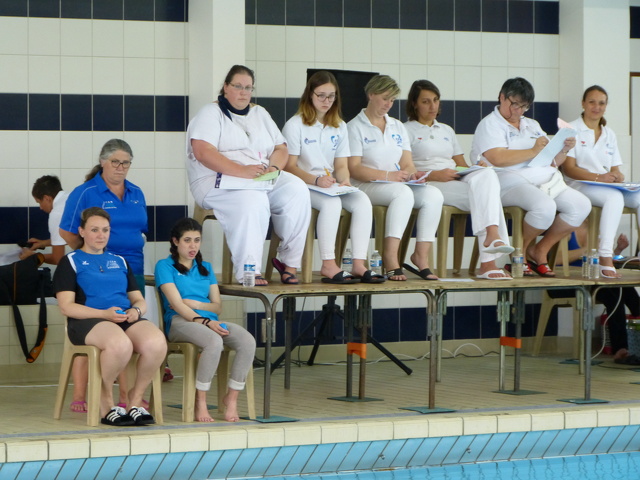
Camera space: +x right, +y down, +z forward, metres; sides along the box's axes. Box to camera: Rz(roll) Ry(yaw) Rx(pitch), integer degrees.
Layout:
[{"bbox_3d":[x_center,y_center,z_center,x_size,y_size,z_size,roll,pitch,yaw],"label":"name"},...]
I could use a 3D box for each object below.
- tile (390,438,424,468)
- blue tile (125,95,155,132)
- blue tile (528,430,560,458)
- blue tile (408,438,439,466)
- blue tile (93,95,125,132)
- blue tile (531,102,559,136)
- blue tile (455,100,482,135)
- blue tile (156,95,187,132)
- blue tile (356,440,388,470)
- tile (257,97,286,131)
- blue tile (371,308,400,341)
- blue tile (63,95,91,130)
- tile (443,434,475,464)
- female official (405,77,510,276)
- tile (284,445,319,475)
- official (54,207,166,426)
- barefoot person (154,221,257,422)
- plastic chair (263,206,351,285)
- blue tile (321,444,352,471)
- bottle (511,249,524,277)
[{"bbox_3d":[0.505,1.224,17.808,0.122,0.245,0.010,-1,46,-34],"label":"tile"},{"bbox_3d":[-1.252,-0.876,21.341,0.247,0.250,0.010,-1,2,-34],"label":"blue tile"},{"bbox_3d":[1.330,1.212,18.373,0.122,0.245,0.010,-1,46,-34],"label":"blue tile"},{"bbox_3d":[0.602,1.221,17.730,0.122,0.245,0.012,-1,47,-35],"label":"blue tile"},{"bbox_3d":[-1.458,-0.873,21.200,0.247,0.250,0.010,-1,2,-34],"label":"blue tile"},{"bbox_3d":[1.713,-0.920,23.367,0.247,0.250,0.010,-1,2,-34],"label":"blue tile"},{"bbox_3d":[1.094,-0.911,22.944,0.247,0.250,0.010,-1,2,-34],"label":"blue tile"},{"bbox_3d":[-1.023,-0.863,21.159,0.245,0.245,0.012,-1,2,-35],"label":"blue tile"},{"bbox_3d":[0.294,1.234,17.718,0.120,0.010,0.245,-1,-43,-34],"label":"blue tile"},{"bbox_3d":[-0.342,-0.873,21.636,0.245,0.245,0.012,-1,2,-35],"label":"tile"},{"bbox_3d":[0.475,0.624,22.554,0.247,0.250,0.010,-1,2,-34],"label":"blue tile"},{"bbox_3d":[-1.681,-0.880,21.343,0.252,0.254,0.010,-1,2,-34],"label":"blue tile"},{"bbox_3d":[0.814,1.219,18.020,0.122,0.245,0.010,-1,46,-34],"label":"tile"},{"bbox_3d":[0.816,-0.369,18.642,0.480,1.210,0.660,-1,2,-35],"label":"female official"},{"bbox_3d":[-0.119,1.240,17.436,0.120,0.010,0.245,-1,-43,-34],"label":"tile"},{"bbox_3d":[-1.189,0.417,17.145,0.540,1.200,0.620,-1,2,-35],"label":"official"},{"bbox_3d":[-0.676,0.446,17.468,0.450,1.130,0.610,-1,2,-35],"label":"barefoot person"},{"bbox_3d":[-0.034,-0.165,18.186,0.450,0.820,0.530,-1,2,-35],"label":"plastic chair"},{"bbox_3d":[0.094,1.228,17.374,0.122,0.245,0.012,-1,47,-35],"label":"blue tile"},{"bbox_3d":[1.292,0.149,20.198,0.067,0.192,0.067,-1,2,-34],"label":"bottle"}]

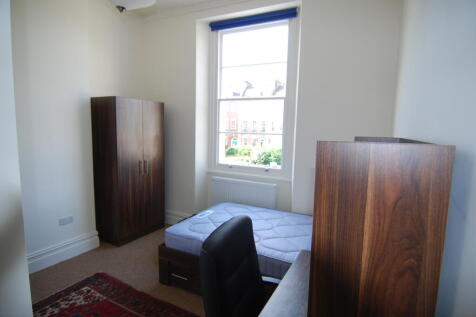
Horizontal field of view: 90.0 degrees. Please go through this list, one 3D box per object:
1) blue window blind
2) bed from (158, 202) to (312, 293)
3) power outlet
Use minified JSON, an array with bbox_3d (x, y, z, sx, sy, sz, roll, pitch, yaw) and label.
[{"bbox_3d":[0.162,-1.836,3.192,1.250,0.110,0.070,4,6,23],"label":"blue window blind"},{"bbox_3d":[0.393,0.969,2.448,2.000,0.522,1.211,4,6,23],"label":"bed"},{"bbox_3d":[-1.918,0.705,2.663,0.014,0.084,0.146,4,6,23],"label":"power outlet"}]

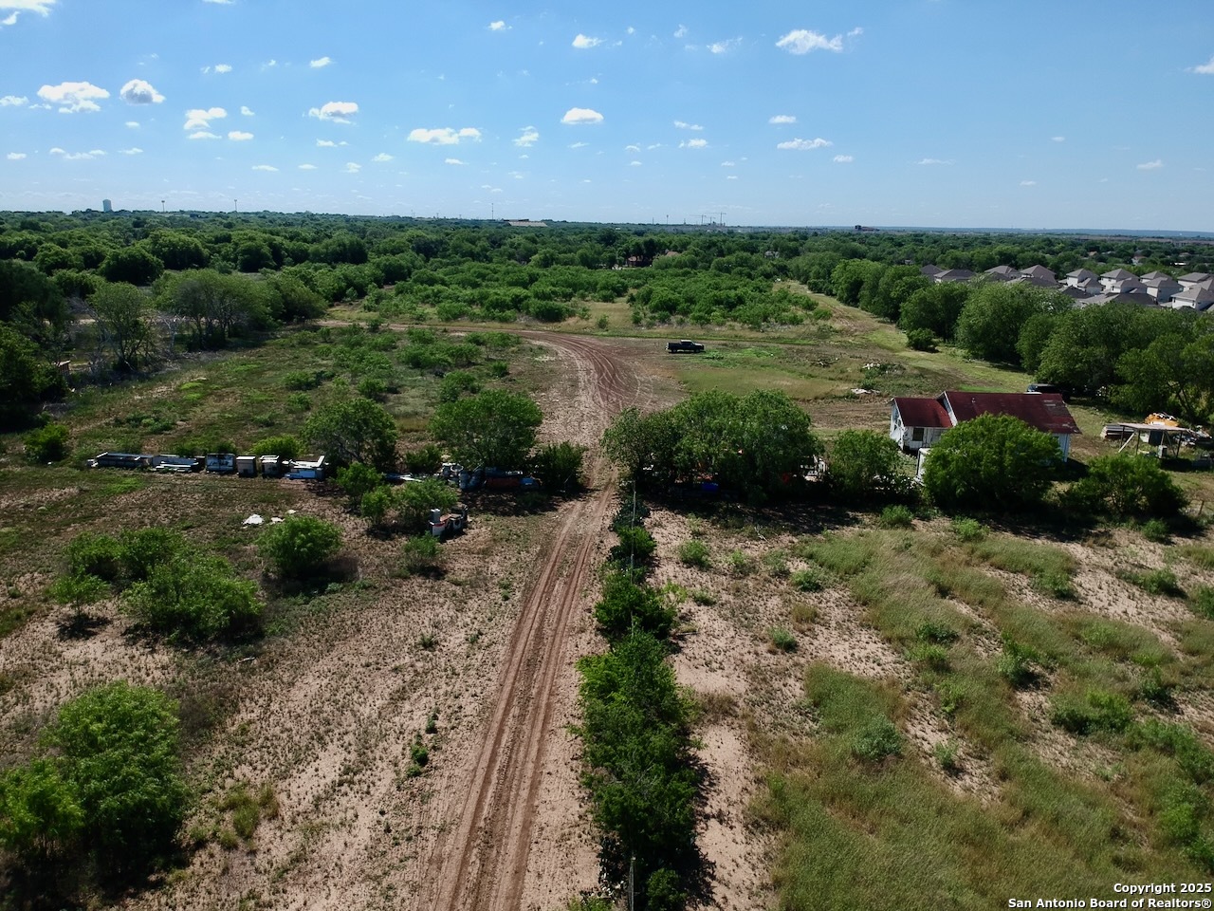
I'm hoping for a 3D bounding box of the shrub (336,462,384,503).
[{"bbox_3d":[-16.666,1.895,59.209,3.085,2.935,3.085,-3,16,-16],"label":"shrub"}]

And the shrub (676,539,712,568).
[{"bbox_3d":[4.917,5.472,48.872,1.840,1.420,1.840,3,15,6],"label":"shrub"}]

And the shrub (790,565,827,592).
[{"bbox_3d":[10.544,6.475,45.869,1.830,1.200,1.740,5,15,14],"label":"shrub"}]

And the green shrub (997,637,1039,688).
[{"bbox_3d":[17.240,8.630,36.763,1.550,1.930,1.550,9,17,27],"label":"green shrub"}]

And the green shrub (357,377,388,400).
[{"bbox_3d":[-25.292,-7.290,94.511,3.164,2.243,3.164,-3,15,-15],"label":"green shrub"}]

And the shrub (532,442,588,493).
[{"bbox_3d":[-3.389,0.805,62.040,3.890,3.400,3.690,0,15,-3],"label":"shrub"}]

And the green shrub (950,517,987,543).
[{"bbox_3d":[23.455,4.725,56.839,1.998,1.366,1.798,7,16,23],"label":"green shrub"}]

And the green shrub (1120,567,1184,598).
[{"bbox_3d":[28.566,6.632,45.924,2.600,1.430,1.950,11,18,33],"label":"green shrub"}]

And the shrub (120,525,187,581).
[{"bbox_3d":[-24.140,5.188,46.728,3.339,2.740,3.339,-7,17,-28],"label":"shrub"}]

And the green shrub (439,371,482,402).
[{"bbox_3d":[-16.446,-7.752,97.687,4.390,3.182,3.951,-2,15,-9],"label":"green shrub"}]

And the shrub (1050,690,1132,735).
[{"bbox_3d":[19.801,10.360,35.847,2.953,1.163,2.214,10,17,31],"label":"shrub"}]

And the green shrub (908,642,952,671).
[{"bbox_3d":[14.870,9.180,40.390,1.856,0.948,1.671,7,16,21],"label":"green shrub"}]

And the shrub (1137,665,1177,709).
[{"bbox_3d":[23.506,9.819,37.392,1.257,1.531,1.194,11,18,34],"label":"shrub"}]

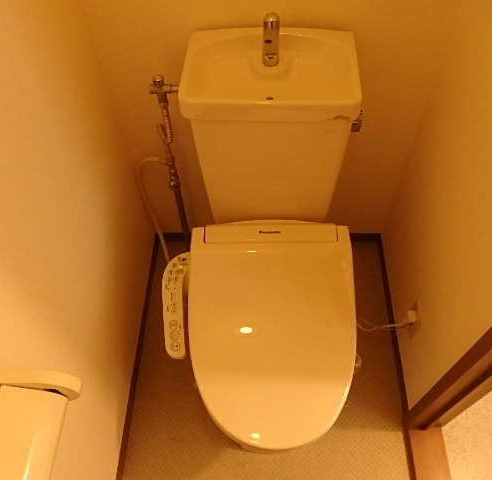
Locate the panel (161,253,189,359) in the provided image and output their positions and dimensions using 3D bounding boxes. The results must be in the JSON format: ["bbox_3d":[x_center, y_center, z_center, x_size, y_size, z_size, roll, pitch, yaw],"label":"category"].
[{"bbox_3d":[-0.171,0.159,1.144,0.066,0.045,0.272,-3,62,1],"label":"panel"}]

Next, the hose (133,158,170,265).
[{"bbox_3d":[-0.259,-0.074,1.298,0.135,0.250,0.220,0,57,3],"label":"hose"}]

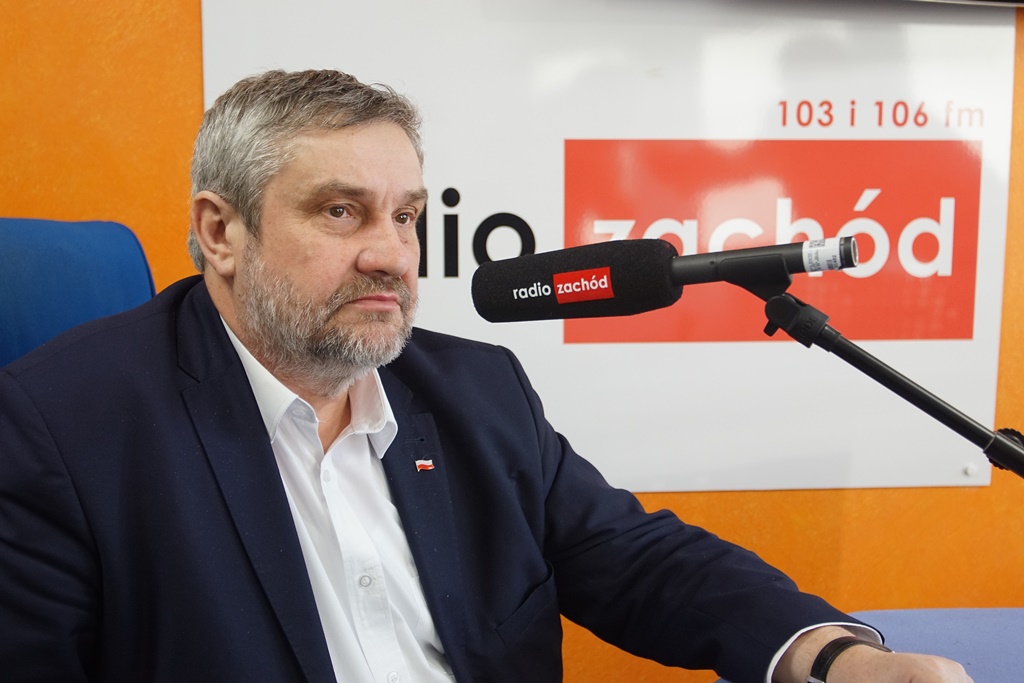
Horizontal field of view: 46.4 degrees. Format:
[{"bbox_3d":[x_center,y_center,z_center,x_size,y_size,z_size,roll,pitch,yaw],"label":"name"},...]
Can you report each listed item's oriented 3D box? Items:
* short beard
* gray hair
[{"bbox_3d":[-0.138,-0.020,1.026,0.114,0.126,0.154,8,10,43],"label":"short beard"},{"bbox_3d":[-0.181,-0.147,1.054,0.204,0.181,0.178,8,10,43],"label":"gray hair"}]

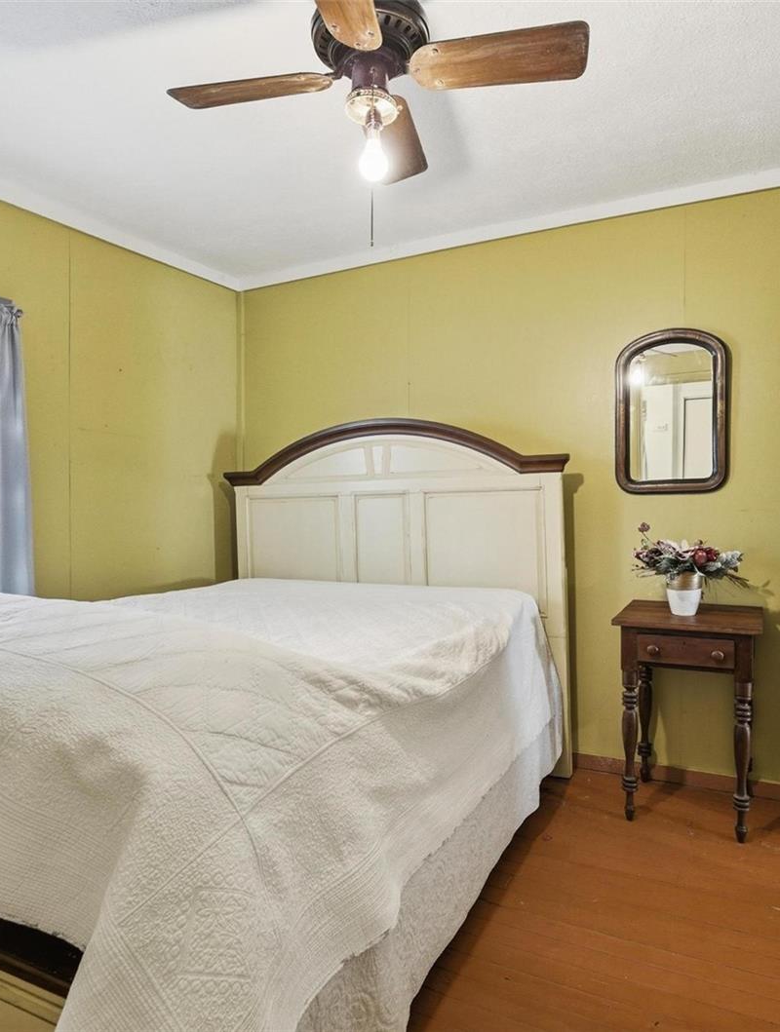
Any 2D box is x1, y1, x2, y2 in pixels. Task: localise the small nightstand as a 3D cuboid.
[{"bbox_3d":[1.097,0.721,2.537,0.468,0.725,0.473,0,1,28],"label":"small nightstand"}]

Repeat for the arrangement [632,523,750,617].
[{"bbox_3d":[1.085,0.196,2.522,0.390,0.340,0.310,0,1,28],"label":"arrangement"}]

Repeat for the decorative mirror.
[{"bbox_3d":[1.123,-0.422,2.782,0.415,0.665,0.040,0,1,28],"label":"decorative mirror"}]

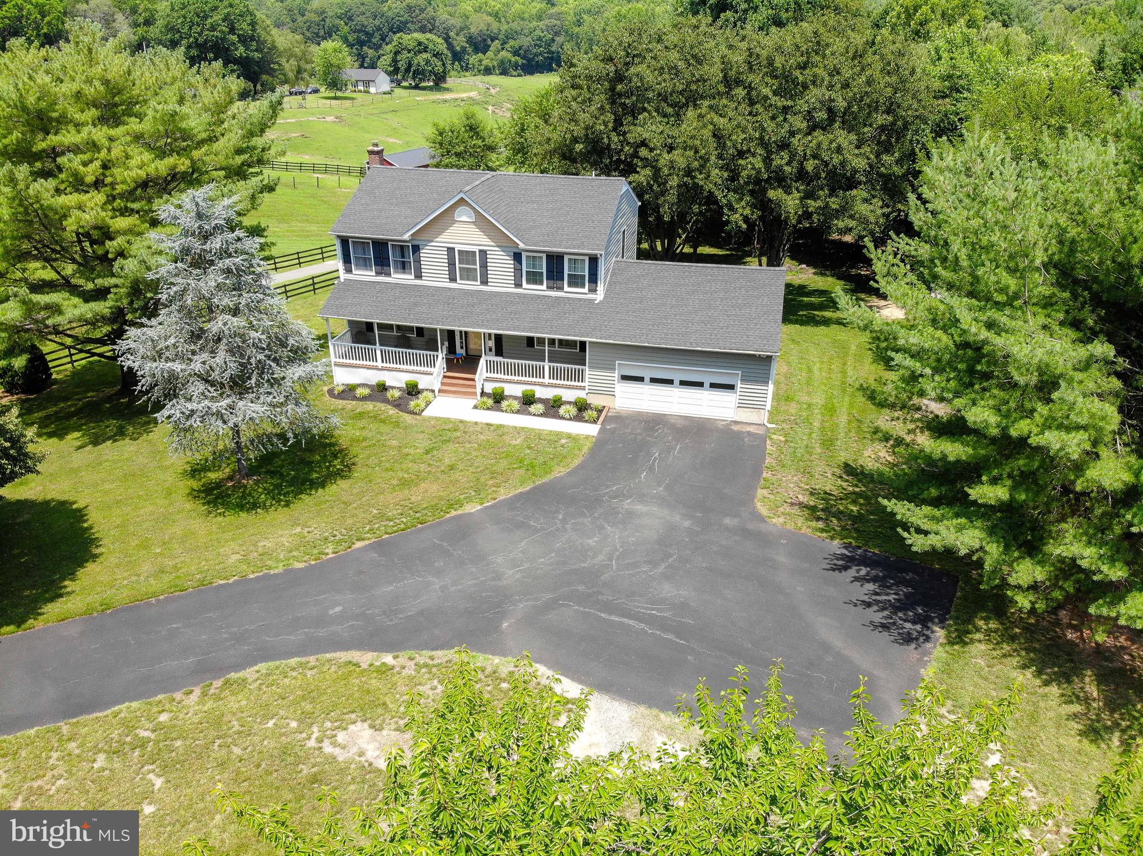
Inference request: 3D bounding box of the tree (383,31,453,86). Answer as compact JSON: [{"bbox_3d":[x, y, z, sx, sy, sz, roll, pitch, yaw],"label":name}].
[{"bbox_3d":[-37.931,-90.371,194.180,16.389,12.502,15.570,-5,28,-9],"label":"tree"}]

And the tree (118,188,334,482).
[{"bbox_3d":[-11.360,-2.878,26.630,6.912,10.309,6.566,-12,30,-23],"label":"tree"}]

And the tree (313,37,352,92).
[{"bbox_3d":[-51.446,-77.195,170.328,7.973,11.637,7.973,-7,28,-14],"label":"tree"}]

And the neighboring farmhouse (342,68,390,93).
[{"bbox_3d":[-49.889,-82.427,188.083,10.400,4.800,8.400,4,28,8],"label":"neighboring farmhouse"}]

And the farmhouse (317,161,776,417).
[{"bbox_3d":[-0.187,-7.308,37.139,19.594,8.474,11.515,6,28,11],"label":"farmhouse"}]

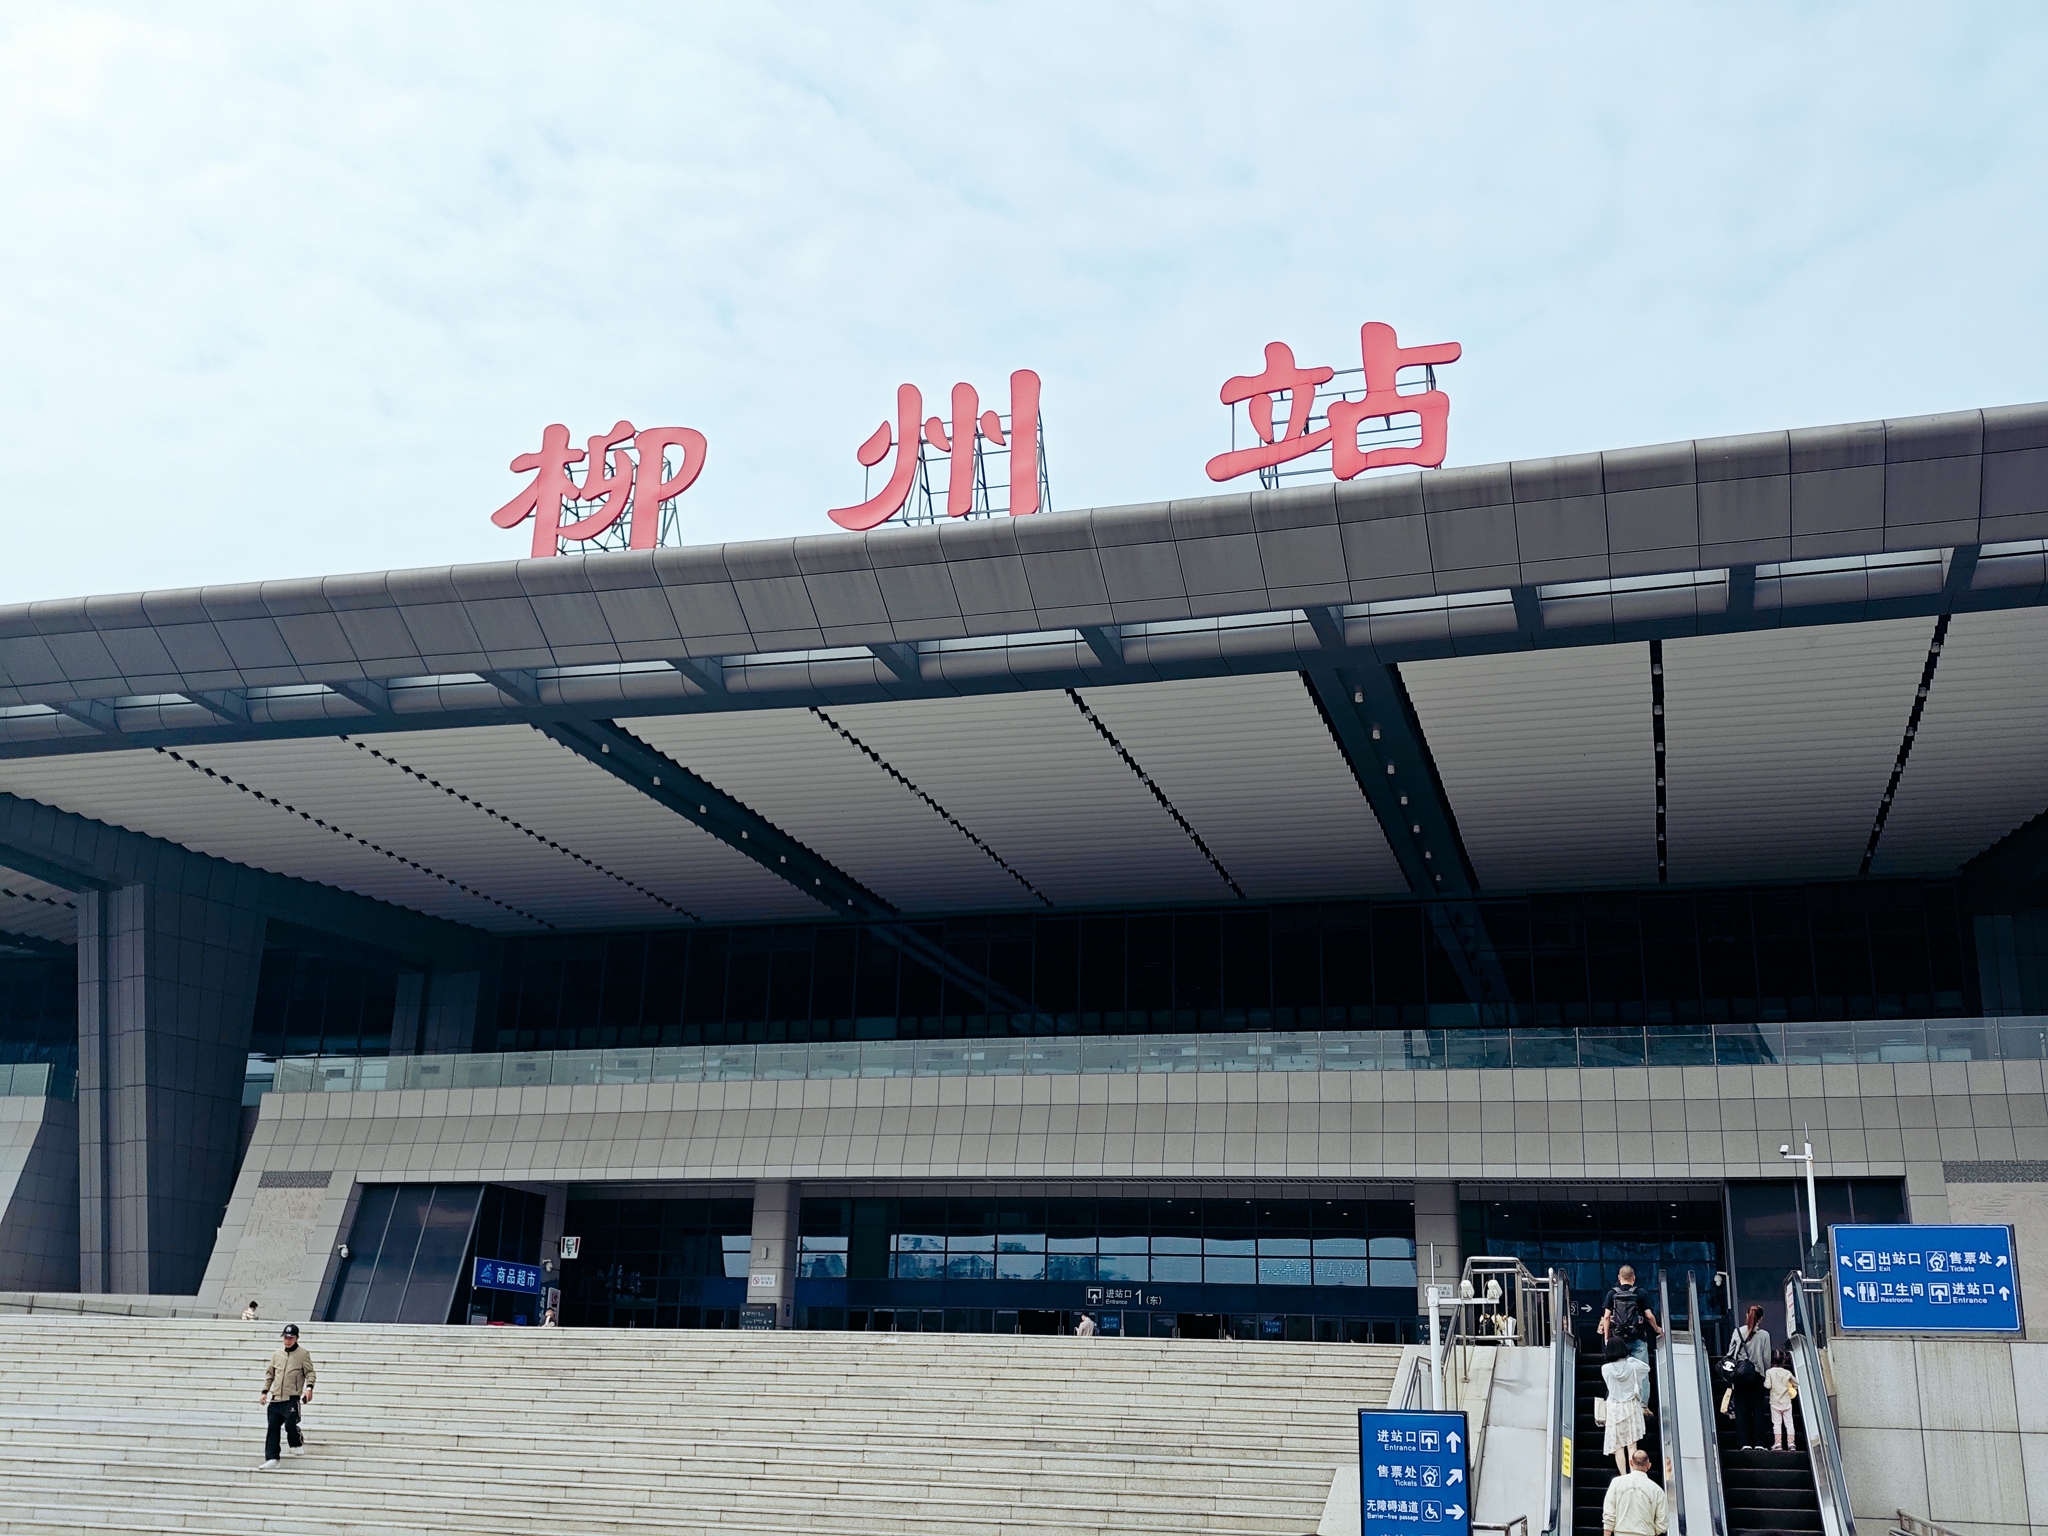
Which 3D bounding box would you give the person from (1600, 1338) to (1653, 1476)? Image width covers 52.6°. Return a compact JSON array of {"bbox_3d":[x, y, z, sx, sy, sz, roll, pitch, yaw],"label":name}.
[{"bbox_3d":[6.908,7.411,23.803,0.560,1.660,0.400,-3,-18,17],"label":"person"}]

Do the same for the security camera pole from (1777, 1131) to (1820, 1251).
[{"bbox_3d":[11.970,7.330,31.780,0.465,3.708,0.200,-3,-18,17],"label":"security camera pole"}]

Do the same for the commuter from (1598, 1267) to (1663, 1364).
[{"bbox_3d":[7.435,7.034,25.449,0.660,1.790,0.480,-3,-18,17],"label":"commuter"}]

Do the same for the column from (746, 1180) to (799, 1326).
[{"bbox_3d":[-7.745,15.653,63.991,1.103,5.660,1.020,-3,-18,17],"label":"column"}]

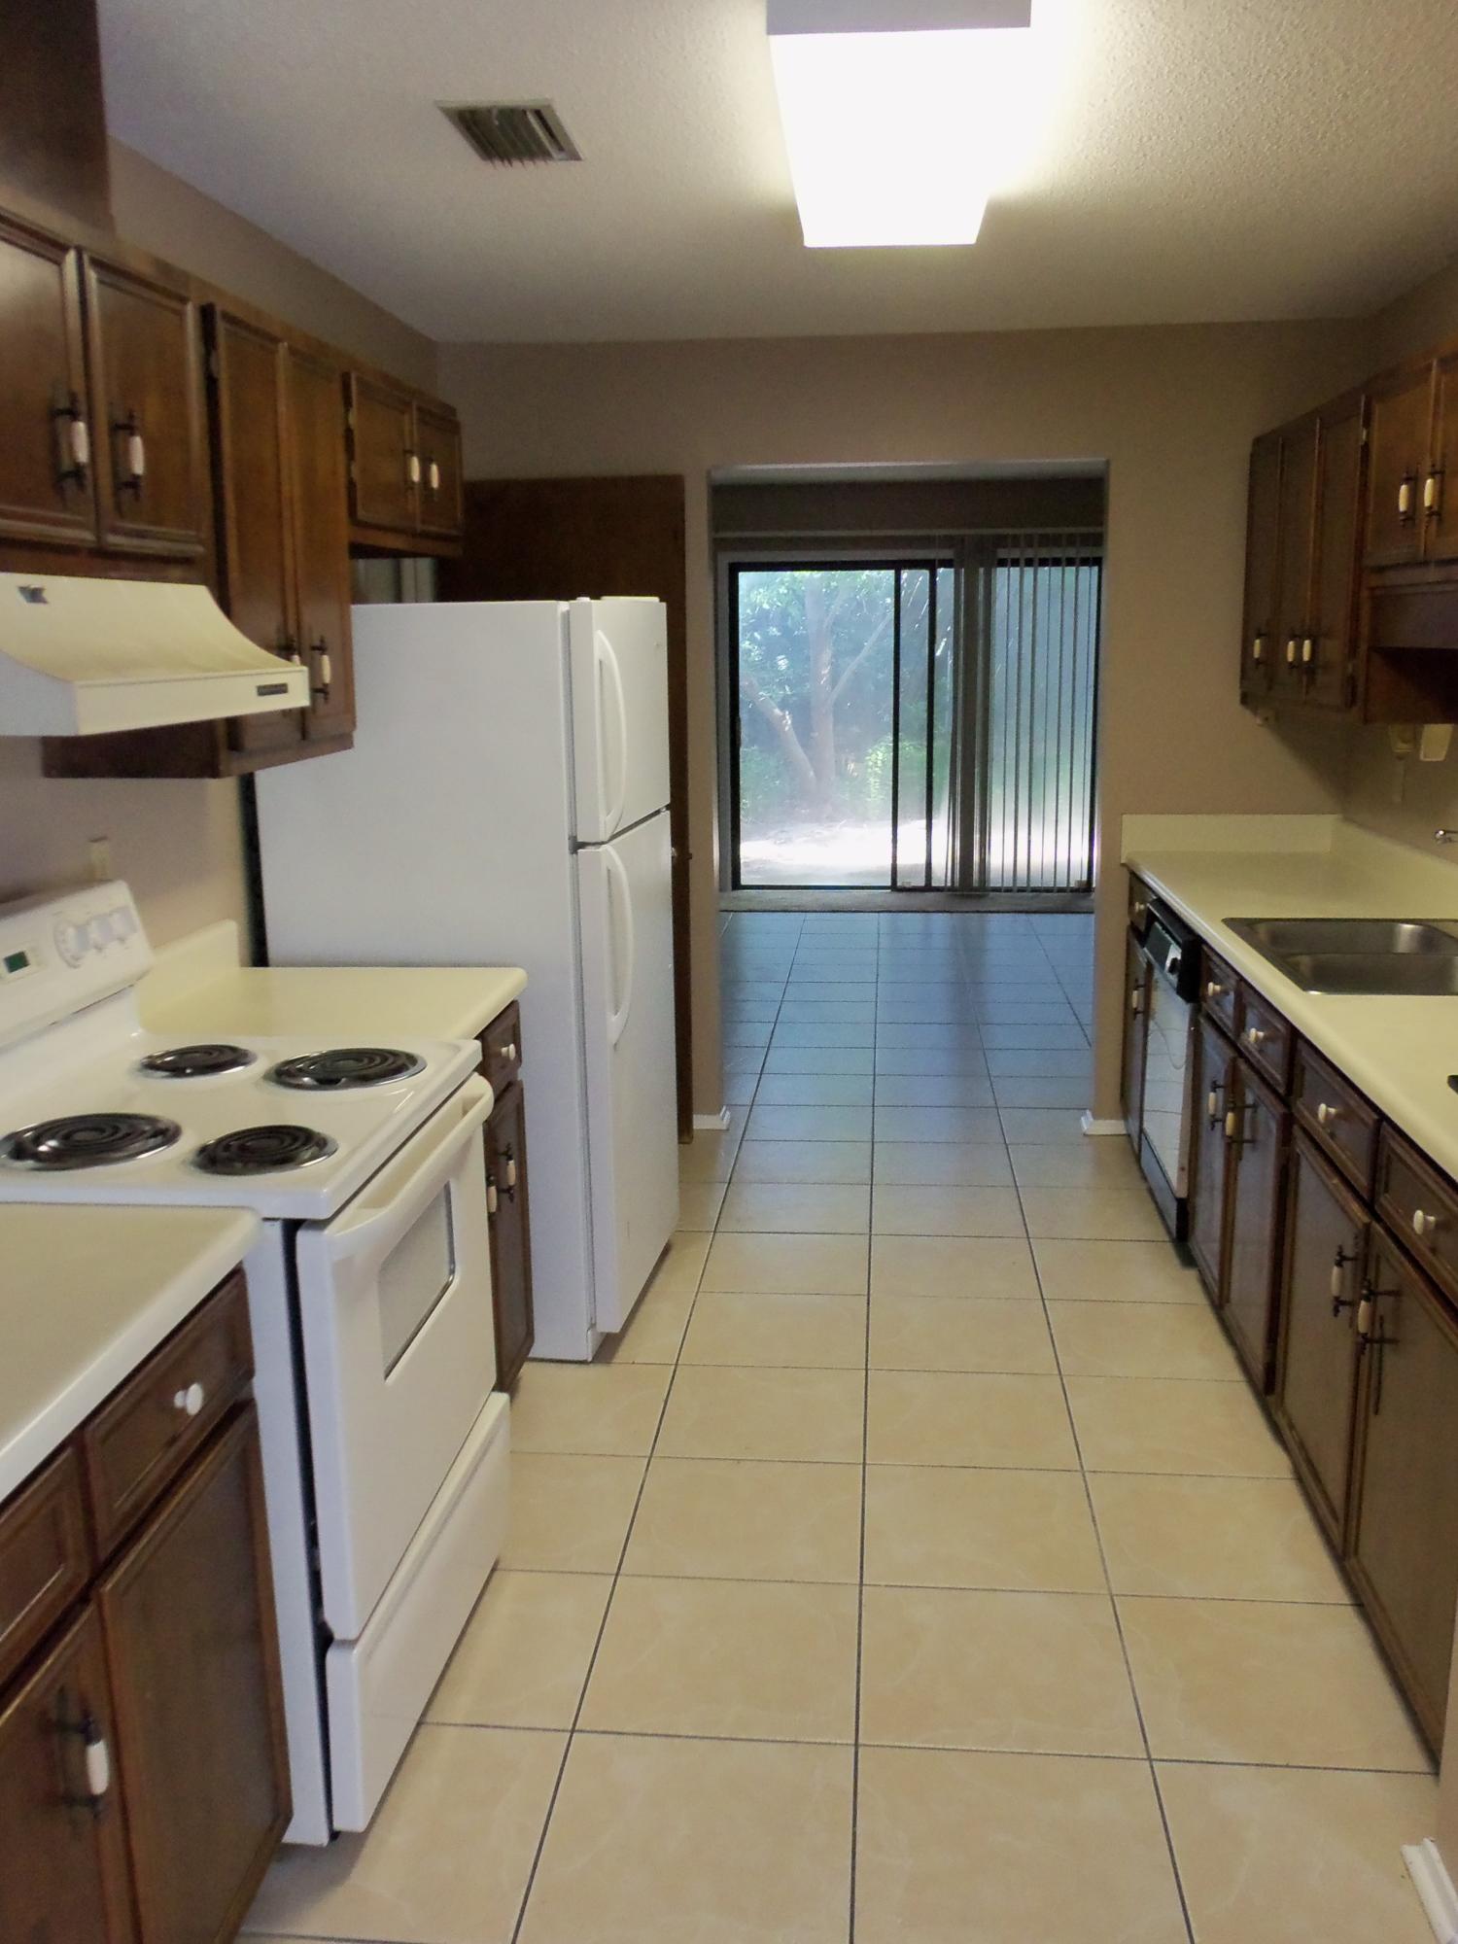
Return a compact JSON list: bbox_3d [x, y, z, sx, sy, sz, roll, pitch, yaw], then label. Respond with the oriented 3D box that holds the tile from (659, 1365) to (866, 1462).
[{"bbox_3d":[0.076,0.924,3.287,0.420,0.012,0.399,0,12,6],"label":"tile"}]

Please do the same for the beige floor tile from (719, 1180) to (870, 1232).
[{"bbox_3d":[0.192,0.673,4.447,0.420,0.012,0.397,0,12,6],"label":"beige floor tile"}]

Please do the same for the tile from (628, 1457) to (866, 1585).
[{"bbox_3d":[0.036,0.992,2.853,0.414,0.012,0.396,0,12,6],"label":"tile"}]

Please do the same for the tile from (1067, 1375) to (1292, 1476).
[{"bbox_3d":[0.903,0.917,3.168,0.412,0.012,0.393,0,12,6],"label":"tile"}]

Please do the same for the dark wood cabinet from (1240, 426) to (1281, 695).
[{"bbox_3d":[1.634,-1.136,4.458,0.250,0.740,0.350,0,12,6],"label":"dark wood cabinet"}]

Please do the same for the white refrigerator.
[{"bbox_3d":[-0.542,-0.022,3.729,0.782,1.647,0.716,1,12,9],"label":"white refrigerator"}]

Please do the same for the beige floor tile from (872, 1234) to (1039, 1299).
[{"bbox_3d":[0.572,0.758,4.019,0.420,0.012,0.396,0,12,6],"label":"beige floor tile"}]

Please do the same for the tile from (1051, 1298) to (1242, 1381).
[{"bbox_3d":[0.946,0.844,3.592,0.410,0.012,0.399,0,12,6],"label":"tile"}]

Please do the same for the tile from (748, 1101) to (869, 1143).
[{"bbox_3d":[0.269,0.505,5.184,0.412,0.012,0.393,0,12,6],"label":"tile"}]

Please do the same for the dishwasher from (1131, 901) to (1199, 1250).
[{"bbox_3d":[1.399,0.278,4.037,0.574,0.811,0.574,0,12,6],"label":"dishwasher"}]

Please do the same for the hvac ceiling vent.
[{"bbox_3d":[-0.375,-1.446,2.734,0.185,0.020,0.335,0,12,6],"label":"hvac ceiling vent"}]

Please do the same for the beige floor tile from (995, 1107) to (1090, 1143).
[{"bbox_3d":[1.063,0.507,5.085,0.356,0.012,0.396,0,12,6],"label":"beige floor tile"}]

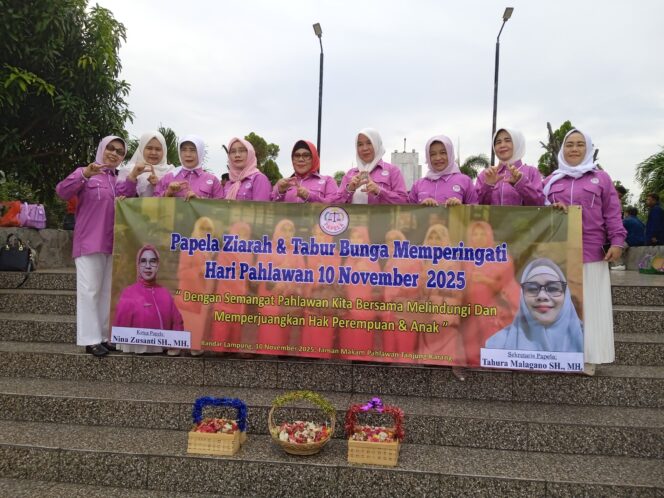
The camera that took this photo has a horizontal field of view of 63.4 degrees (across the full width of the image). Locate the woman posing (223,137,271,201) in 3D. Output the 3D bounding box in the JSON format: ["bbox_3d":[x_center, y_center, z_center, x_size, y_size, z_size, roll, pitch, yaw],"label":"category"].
[{"bbox_3d":[-0.589,-0.011,3.656,0.390,1.515,0.330,1,0,18],"label":"woman posing"}]

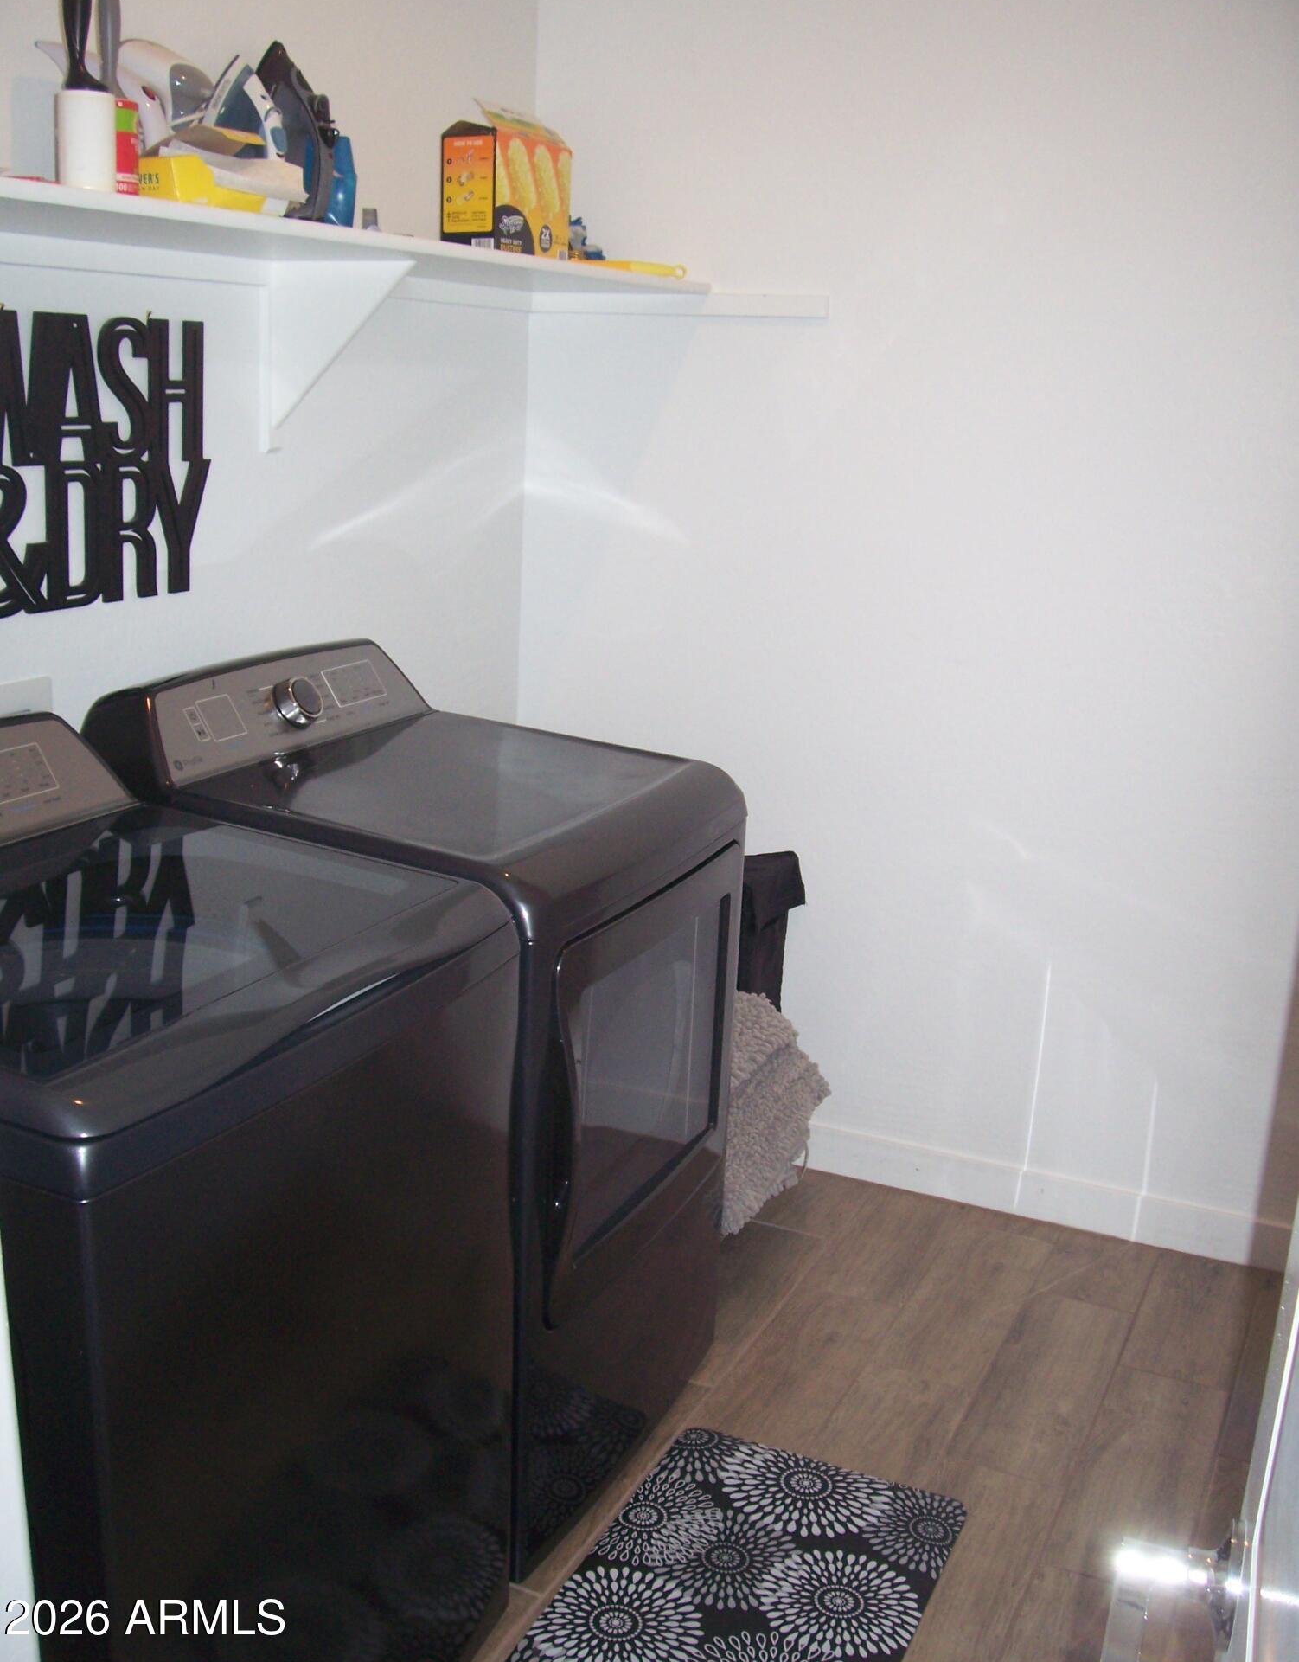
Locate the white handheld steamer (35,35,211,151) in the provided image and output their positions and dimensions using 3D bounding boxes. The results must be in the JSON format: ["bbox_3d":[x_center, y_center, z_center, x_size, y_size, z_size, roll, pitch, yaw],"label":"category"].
[{"bbox_3d":[-0.690,-0.928,2.239,0.110,0.190,0.260,11,18,29],"label":"white handheld steamer"}]

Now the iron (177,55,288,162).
[{"bbox_3d":[-0.488,-0.884,2.154,0.122,0.222,0.110,21,23,39],"label":"iron"}]

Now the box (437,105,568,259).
[{"bbox_3d":[-0.216,-0.962,2.560,0.097,0.187,0.200,10,17,28],"label":"box"}]

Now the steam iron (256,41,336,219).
[{"bbox_3d":[-0.462,-0.919,2.255,0.128,0.245,0.110,18,22,35],"label":"steam iron"}]

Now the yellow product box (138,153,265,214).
[{"bbox_3d":[-0.521,-0.737,1.946,0.110,0.050,0.150,12,18,32],"label":"yellow product box"}]

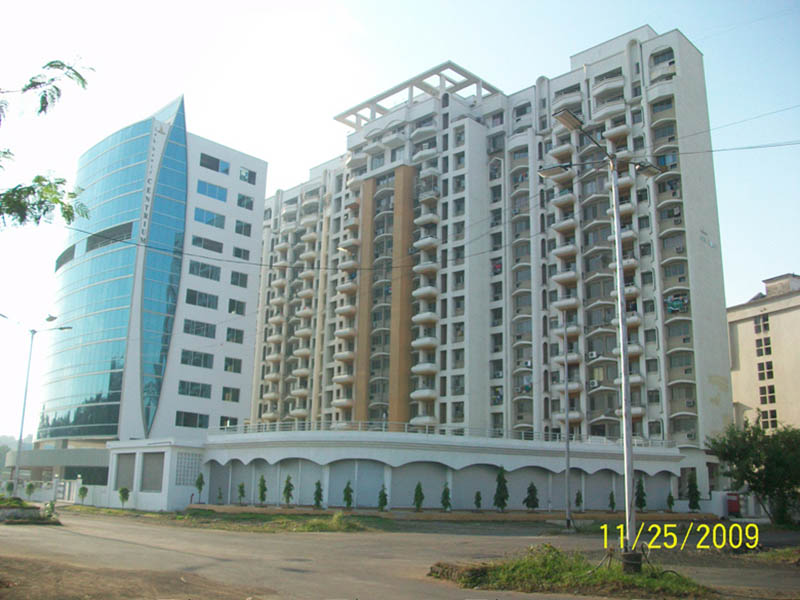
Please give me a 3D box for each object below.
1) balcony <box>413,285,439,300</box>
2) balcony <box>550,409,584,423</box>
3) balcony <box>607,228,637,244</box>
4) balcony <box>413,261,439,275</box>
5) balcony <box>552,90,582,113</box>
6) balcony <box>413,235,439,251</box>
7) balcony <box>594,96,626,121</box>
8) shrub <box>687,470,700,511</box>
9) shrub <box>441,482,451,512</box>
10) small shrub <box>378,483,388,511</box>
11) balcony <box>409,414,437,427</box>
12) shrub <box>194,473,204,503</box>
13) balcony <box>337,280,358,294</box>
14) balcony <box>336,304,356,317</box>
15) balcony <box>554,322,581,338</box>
[{"bbox_3d":[2.820,-0.910,87.339,1.650,1.170,2.700,14,-18,-43],"label":"balcony"},{"bbox_3d":[17.156,11.903,75.428,1.200,1.000,3.050,14,-19,-43],"label":"balcony"},{"bbox_3d":[22.710,-6.593,76.405,1.650,1.170,2.700,14,-18,-43],"label":"balcony"},{"bbox_3d":[3.070,-3.672,85.673,1.200,1.000,3.000,14,-19,-43],"label":"balcony"},{"bbox_3d":[18.728,-22.602,83.897,1.500,1.150,3.400,14,-18,-43],"label":"balcony"},{"bbox_3d":[3.154,-6.427,87.110,2.600,1.080,1.550,-12,-20,43],"label":"balcony"},{"bbox_3d":[21.621,-19.885,76.948,3.405,1.374,1.400,-12,-20,43],"label":"balcony"},{"bbox_3d":[17.721,11.532,44.650,0.820,2.553,0.820,1,-14,0],"label":"shrub"},{"bbox_3d":[3.377,14.478,54.302,0.683,2.093,0.683,1,-15,4],"label":"shrub"},{"bbox_3d":[-1.223,14.269,53.311,0.670,1.879,0.670,2,-15,-1],"label":"small shrub"},{"bbox_3d":[2.616,13.499,81.830,2.650,1.080,1.550,-12,-20,43],"label":"balcony"},{"bbox_3d":[-9.845,9.302,36.644,0.493,1.510,0.493,1,-13,0],"label":"shrub"},{"bbox_3d":[-6.799,-1.458,95.408,1.200,1.000,2.950,14,-19,-43],"label":"balcony"},{"bbox_3d":[-6.723,1.525,94.818,2.500,1.080,1.550,-12,-20,43],"label":"balcony"},{"bbox_3d":[17.101,3.123,76.160,2.548,1.204,1.300,-12,-20,43],"label":"balcony"}]

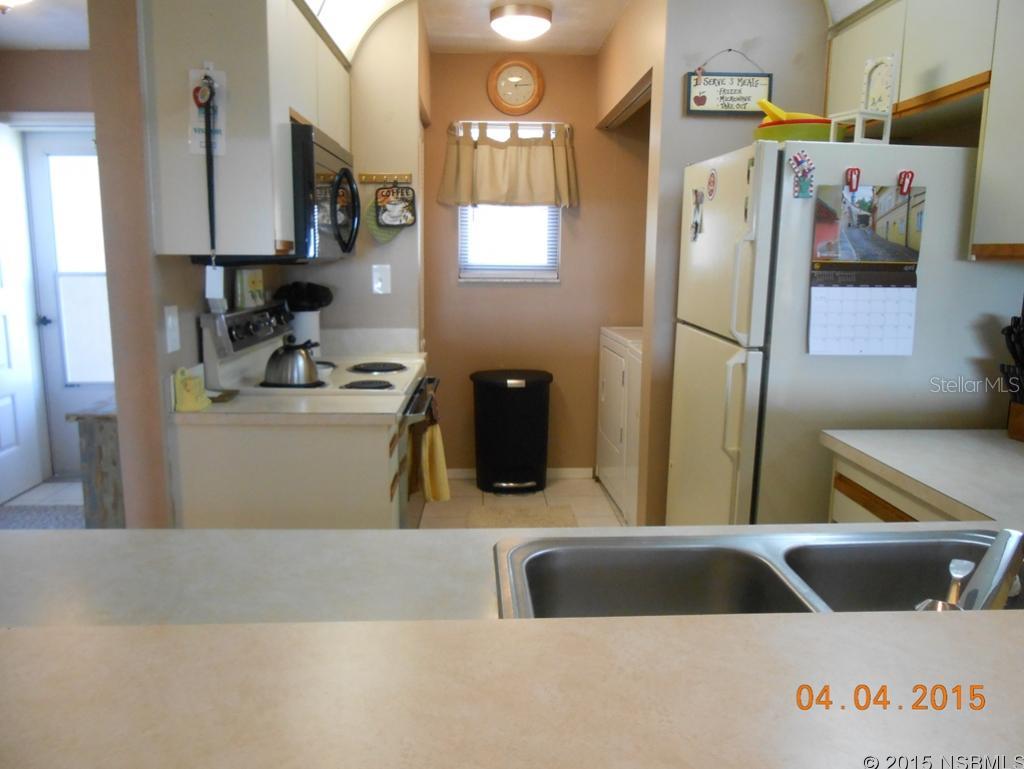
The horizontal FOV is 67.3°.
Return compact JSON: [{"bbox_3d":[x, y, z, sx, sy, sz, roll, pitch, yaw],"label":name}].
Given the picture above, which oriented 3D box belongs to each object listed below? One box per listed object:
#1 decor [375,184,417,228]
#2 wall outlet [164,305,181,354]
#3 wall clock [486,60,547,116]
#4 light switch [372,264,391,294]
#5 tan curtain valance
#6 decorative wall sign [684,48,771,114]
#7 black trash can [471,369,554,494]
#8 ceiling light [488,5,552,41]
[{"bbox_3d":[-0.474,-0.728,3.143,0.167,0.173,0.020,0,10,-3],"label":"decor"},{"bbox_3d":[-0.905,-0.150,2.067,0.010,0.119,0.078,0,10,-3],"label":"wall outlet"},{"bbox_3d":[0.022,-1.644,4.260,0.322,0.307,0.040,0,10,-3],"label":"wall clock"},{"bbox_3d":[-0.567,-0.460,3.353,0.077,0.124,0.020,0,10,-3],"label":"light switch"},{"bbox_3d":[-0.017,-1.223,4.300,0.780,0.462,0.100,0,10,-3],"label":"tan curtain valance"},{"bbox_3d":[0.778,-1.084,2.762,0.321,0.227,0.020,0,10,-3],"label":"decorative wall sign"},{"bbox_3d":[-0.001,0.257,4.442,0.465,0.690,0.320,0,10,-3],"label":"black trash can"},{"bbox_3d":[0.041,-1.655,3.578,0.315,0.120,0.315,0,10,-3],"label":"ceiling light"}]

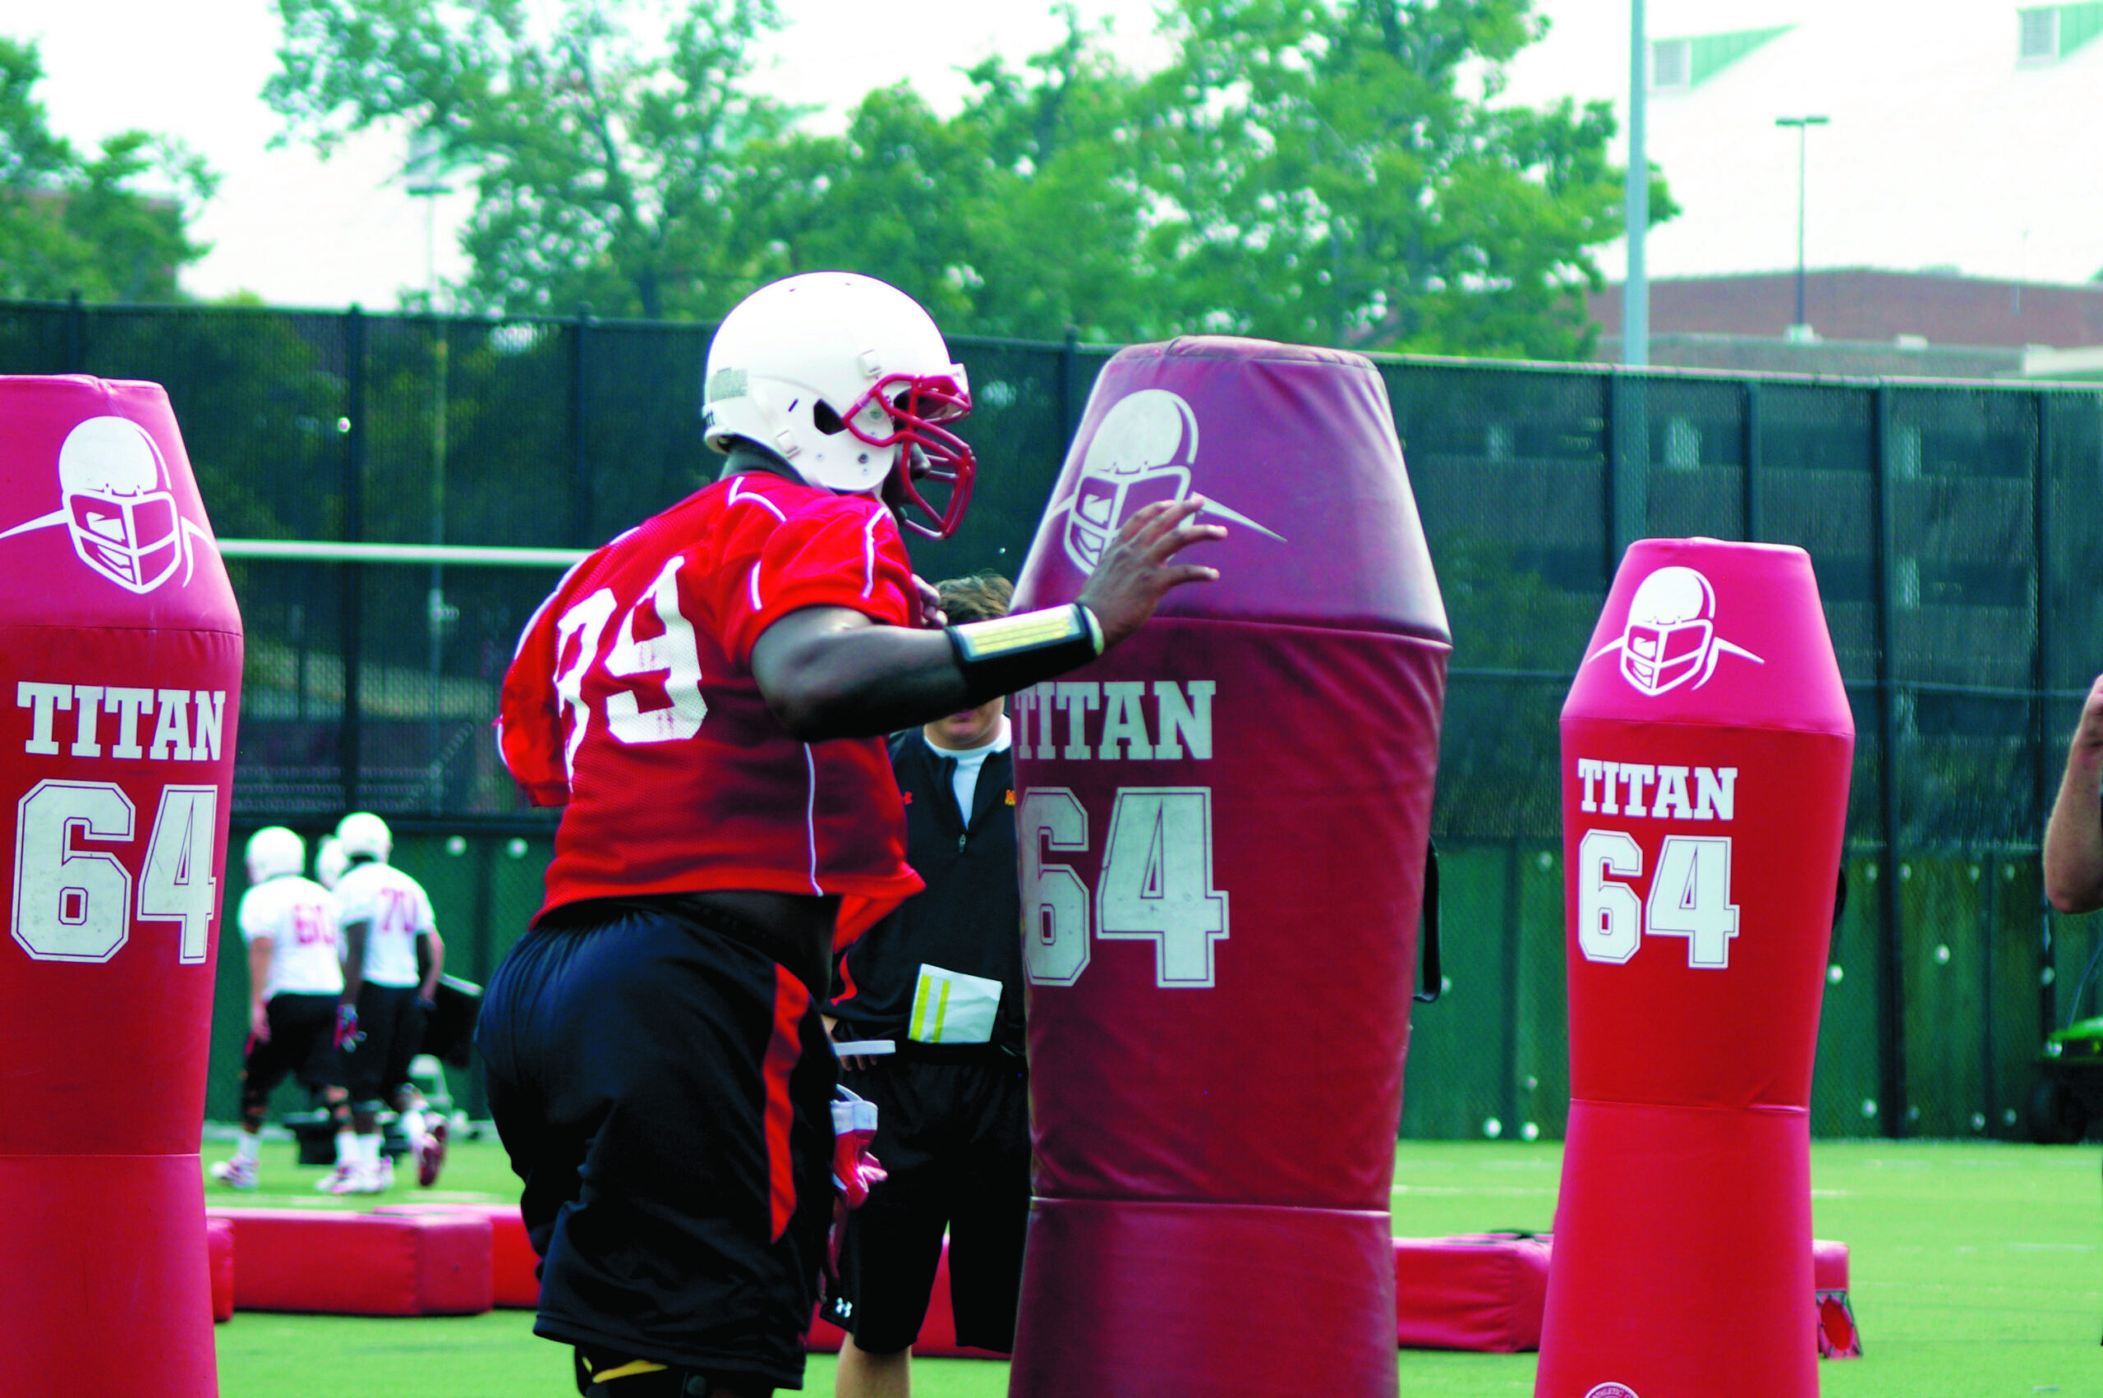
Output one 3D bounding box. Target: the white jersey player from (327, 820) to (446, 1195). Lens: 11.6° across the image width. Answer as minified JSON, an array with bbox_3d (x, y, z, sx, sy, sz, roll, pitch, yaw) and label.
[{"bbox_3d":[-3.313,1.515,51.500,0.620,1.890,0.720,2,-2,-27],"label":"white jersey player"}]

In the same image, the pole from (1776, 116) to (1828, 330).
[{"bbox_3d":[18.152,-11.410,250.000,1.280,5.400,0.450,1,-2,0],"label":"pole"}]

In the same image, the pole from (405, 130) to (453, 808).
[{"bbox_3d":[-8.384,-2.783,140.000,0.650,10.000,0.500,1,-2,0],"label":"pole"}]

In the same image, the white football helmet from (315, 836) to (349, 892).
[{"bbox_3d":[-3.637,0.843,53.000,0.250,0.270,0.320,2,-2,-38],"label":"white football helmet"}]

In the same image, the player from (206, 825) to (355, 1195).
[{"bbox_3d":[-3.829,1.544,51.500,0.640,1.800,0.750,2,-2,-42],"label":"player"}]

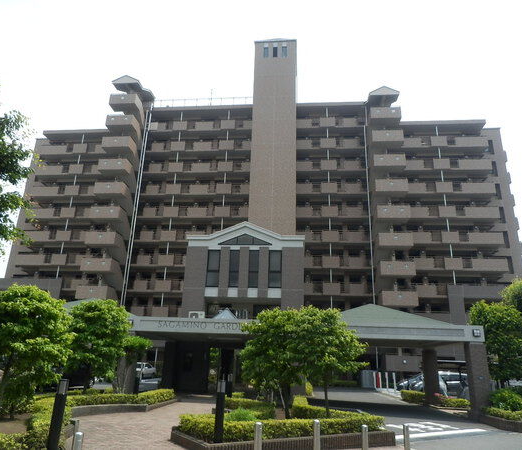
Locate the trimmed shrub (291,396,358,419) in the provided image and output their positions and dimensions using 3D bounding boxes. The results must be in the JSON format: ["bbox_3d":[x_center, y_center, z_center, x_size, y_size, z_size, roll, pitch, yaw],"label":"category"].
[{"bbox_3d":[1.605,5.344,11.414,0.750,0.700,2.864,8,-19,-18],"label":"trimmed shrub"}]

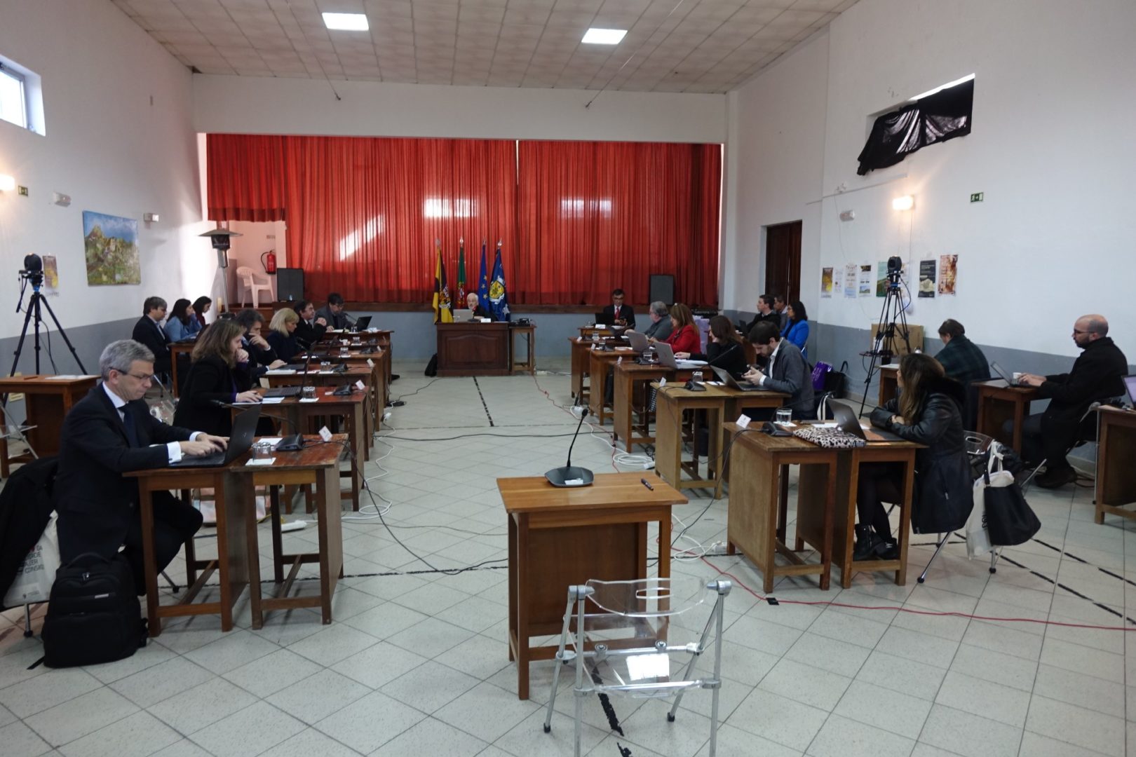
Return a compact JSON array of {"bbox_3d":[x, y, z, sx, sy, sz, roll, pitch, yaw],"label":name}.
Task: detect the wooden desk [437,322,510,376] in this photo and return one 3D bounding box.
[{"bbox_3d":[-1.611,-0.510,12.782,1.190,0.873,0.620,-1,8,-10],"label":"wooden desk"}]

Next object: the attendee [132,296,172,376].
[{"bbox_3d":[-5.541,-0.440,10.319,0.760,1.335,0.520,0,7,-4],"label":"attendee"}]

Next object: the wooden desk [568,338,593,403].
[{"bbox_3d":[0.283,-0.084,9.977,0.440,0.775,0.690,-1,8,-10],"label":"wooden desk"}]

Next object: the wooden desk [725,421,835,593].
[{"bbox_3d":[1.152,0.684,4.143,0.436,0.772,0.663,-1,8,-8],"label":"wooden desk"}]

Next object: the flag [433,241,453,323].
[{"bbox_3d":[-2.249,-1.687,13.614,0.362,1.489,0.250,-1,8,-10],"label":"flag"}]

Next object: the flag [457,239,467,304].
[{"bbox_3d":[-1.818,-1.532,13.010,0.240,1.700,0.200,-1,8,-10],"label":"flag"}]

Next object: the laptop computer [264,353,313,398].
[{"bbox_3d":[-2.009,-0.025,5.500,0.300,0.255,0.360,-1,8,-8],"label":"laptop computer"}]

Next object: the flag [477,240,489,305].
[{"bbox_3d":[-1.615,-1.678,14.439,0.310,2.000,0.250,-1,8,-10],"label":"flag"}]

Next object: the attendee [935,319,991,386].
[{"bbox_3d":[3.751,0.009,7.649,0.820,1.220,0.550,5,9,31],"label":"attendee"}]

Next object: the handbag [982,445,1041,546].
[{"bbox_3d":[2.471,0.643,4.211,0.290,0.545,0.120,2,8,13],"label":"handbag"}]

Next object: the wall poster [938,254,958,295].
[{"bbox_3d":[4.075,-1.109,8.115,0.010,0.417,0.285,-1,8,-10],"label":"wall poster"}]

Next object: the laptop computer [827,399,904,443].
[{"bbox_3d":[1.597,0.216,4.064,0.320,0.190,0.295,0,8,-4],"label":"laptop computer"}]

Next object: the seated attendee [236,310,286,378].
[{"bbox_3d":[-2.746,0.032,6.655,0.680,1.300,0.520,-1,8,-10],"label":"seated attendee"}]

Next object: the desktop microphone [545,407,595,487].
[{"bbox_3d":[0.010,0.281,3.087,0.200,0.310,0.160,-1,8,-7],"label":"desktop microphone"}]

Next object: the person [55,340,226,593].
[{"bbox_3d":[-1.978,0.481,3.517,0.740,1.310,0.520,-1,8,-10],"label":"person"}]

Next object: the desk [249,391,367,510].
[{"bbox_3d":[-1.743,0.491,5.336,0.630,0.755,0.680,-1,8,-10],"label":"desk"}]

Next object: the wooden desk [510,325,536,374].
[{"bbox_3d":[-0.773,-0.482,12.818,0.450,0.770,0.690,-1,8,-8],"label":"wooden desk"}]

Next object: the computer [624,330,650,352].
[{"bbox_3d":[0.895,-0.416,8.648,0.280,0.210,0.330,-5,9,-34],"label":"computer"}]

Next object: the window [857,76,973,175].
[{"bbox_3d":[4.034,-2.905,8.819,0.150,0.680,2.120,-1,8,-8],"label":"window"}]

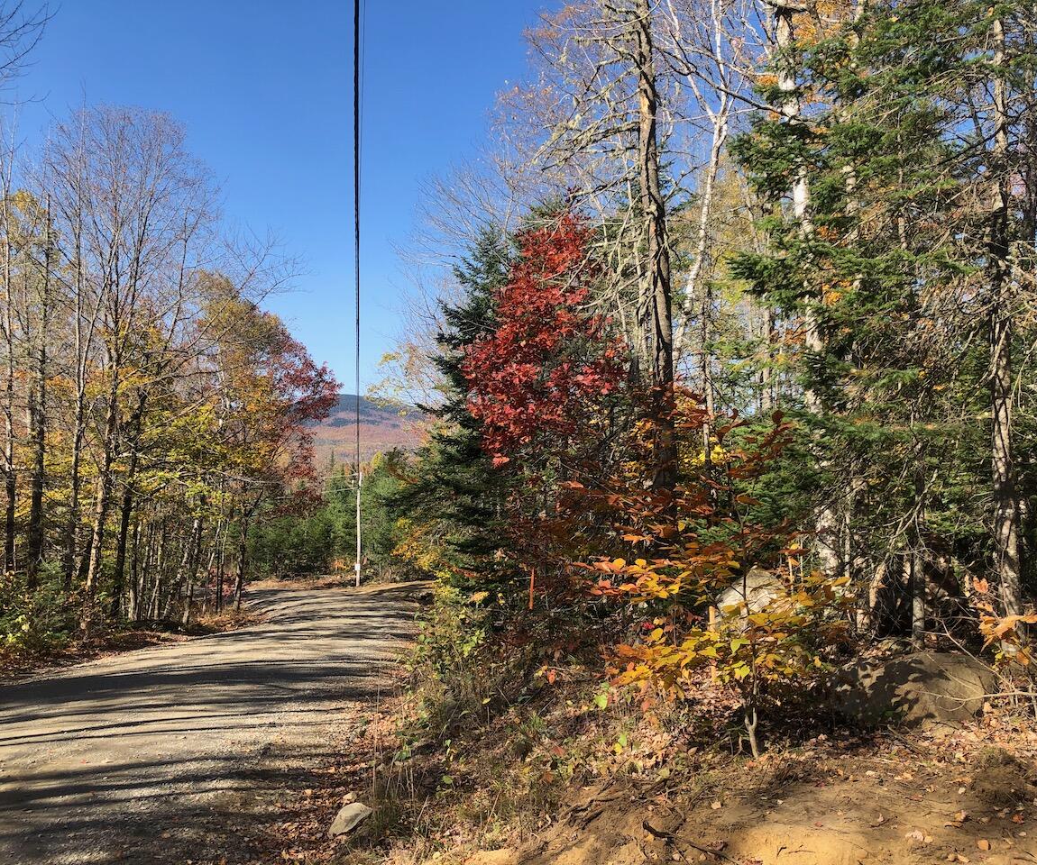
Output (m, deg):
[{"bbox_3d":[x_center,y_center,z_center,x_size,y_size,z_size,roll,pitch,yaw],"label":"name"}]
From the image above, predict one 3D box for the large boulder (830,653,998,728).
[{"bbox_3d":[2.456,1.605,5.850,0.942,0.415,0.640,0,-2,0],"label":"large boulder"}]

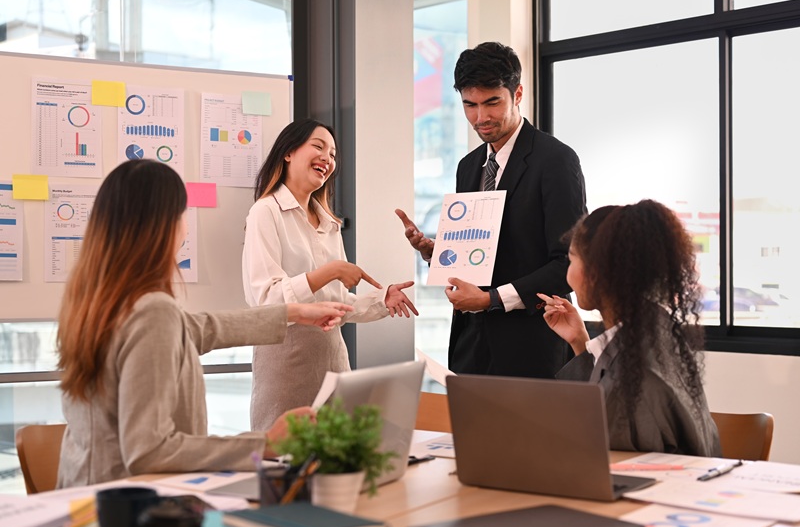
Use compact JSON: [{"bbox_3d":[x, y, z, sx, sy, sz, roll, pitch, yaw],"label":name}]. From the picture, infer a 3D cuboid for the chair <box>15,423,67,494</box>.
[{"bbox_3d":[-0.520,0.756,2.417,0.500,0.810,0.460,-1,-1,38],"label":"chair"}]

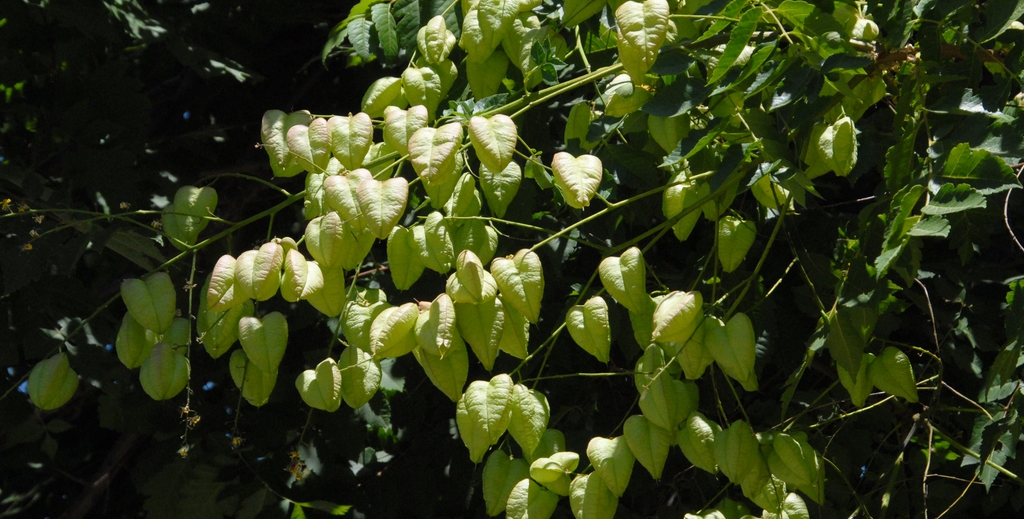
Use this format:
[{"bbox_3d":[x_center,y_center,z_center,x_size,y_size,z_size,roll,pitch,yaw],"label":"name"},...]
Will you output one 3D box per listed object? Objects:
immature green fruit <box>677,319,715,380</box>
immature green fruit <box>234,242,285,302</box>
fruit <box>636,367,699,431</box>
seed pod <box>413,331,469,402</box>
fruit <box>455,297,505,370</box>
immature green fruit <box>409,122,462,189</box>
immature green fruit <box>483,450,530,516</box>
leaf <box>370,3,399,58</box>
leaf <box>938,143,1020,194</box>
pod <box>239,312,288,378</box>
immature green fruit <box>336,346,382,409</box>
[{"bbox_3d":[0.131,0.064,2.580,0.029,0.045,0.029,0,-5,0],"label":"immature green fruit"},{"bbox_3d":[-0.181,0.009,2.590,0.035,0.044,0.033,5,-17,0],"label":"immature green fruit"},{"bbox_3d":[0.107,0.097,2.490,0.040,0.044,0.033,-8,-7,0],"label":"fruit"},{"bbox_3d":[-0.048,0.073,2.520,0.035,0.054,0.032,-15,-7,0],"label":"seed pod"},{"bbox_3d":[-0.023,0.052,2.590,0.034,0.052,0.033,-10,-3,0],"label":"fruit"},{"bbox_3d":[-0.054,-0.073,2.550,0.036,0.046,0.032,11,-5,0],"label":"immature green fruit"},{"bbox_3d":[-0.005,0.155,2.520,0.033,0.046,0.031,4,-7,0],"label":"immature green fruit"},{"bbox_3d":[-0.091,-0.163,2.580,0.019,0.039,0.009,-3,-7,0],"label":"leaf"},{"bbox_3d":[0.339,-0.066,2.620,0.061,0.032,0.017,6,-5,0],"label":"leaf"},{"bbox_3d":[-0.171,0.059,2.500,0.033,0.046,0.031,-10,-7,0],"label":"pod"},{"bbox_3d":[-0.109,0.085,2.600,0.032,0.046,0.032,3,-5,0],"label":"immature green fruit"}]

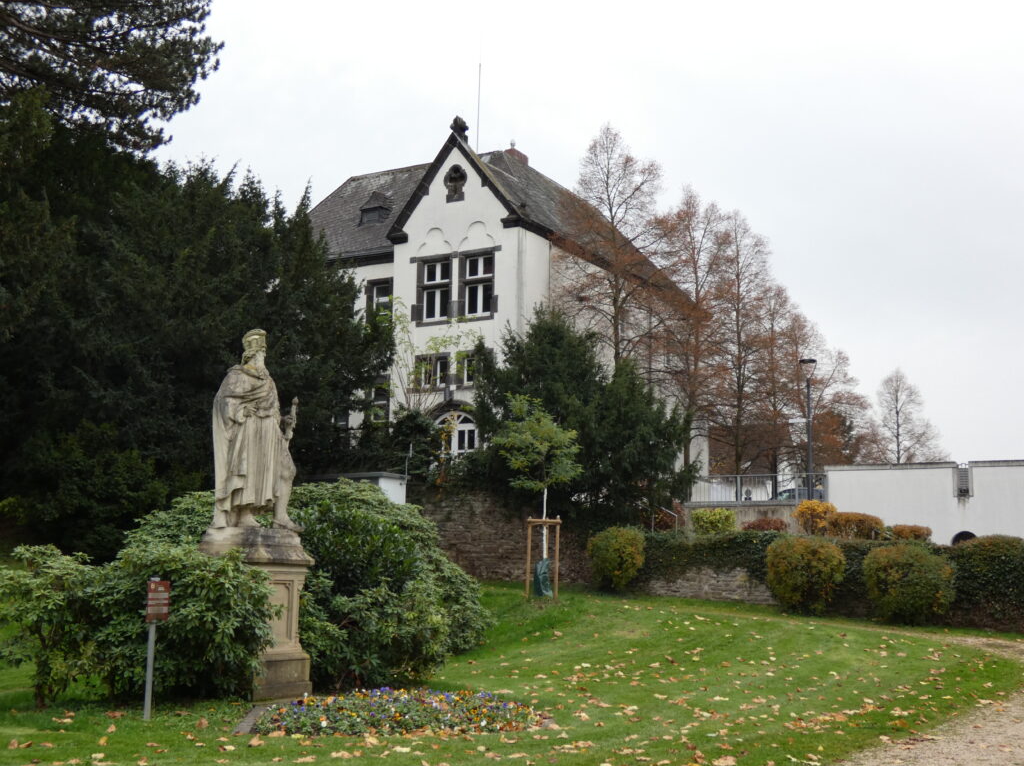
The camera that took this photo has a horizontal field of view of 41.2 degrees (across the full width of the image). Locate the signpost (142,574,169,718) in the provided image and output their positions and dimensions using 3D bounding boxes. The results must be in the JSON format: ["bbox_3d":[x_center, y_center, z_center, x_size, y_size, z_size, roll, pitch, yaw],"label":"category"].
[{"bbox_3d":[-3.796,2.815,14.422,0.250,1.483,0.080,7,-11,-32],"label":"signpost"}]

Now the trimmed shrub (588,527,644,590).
[{"bbox_3d":[2.404,4.048,31.300,1.380,1.518,1.380,1,-9,0],"label":"trimmed shrub"}]

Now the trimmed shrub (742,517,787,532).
[{"bbox_3d":[8.066,4.719,43.430,1.400,0.850,1.200,1,-9,0],"label":"trimmed shrub"}]

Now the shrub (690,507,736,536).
[{"bbox_3d":[5.997,4.182,40.500,1.369,0.938,1.369,-4,-10,33],"label":"shrub"}]

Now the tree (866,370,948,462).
[{"bbox_3d":[25.176,4.994,87.002,5.200,12.159,5.000,1,-9,0],"label":"tree"}]

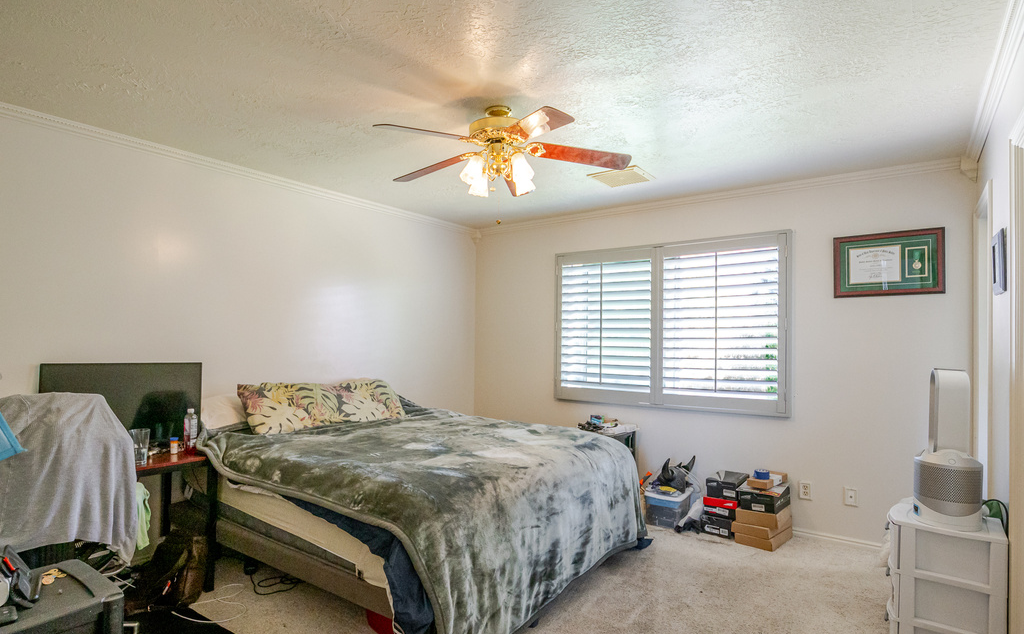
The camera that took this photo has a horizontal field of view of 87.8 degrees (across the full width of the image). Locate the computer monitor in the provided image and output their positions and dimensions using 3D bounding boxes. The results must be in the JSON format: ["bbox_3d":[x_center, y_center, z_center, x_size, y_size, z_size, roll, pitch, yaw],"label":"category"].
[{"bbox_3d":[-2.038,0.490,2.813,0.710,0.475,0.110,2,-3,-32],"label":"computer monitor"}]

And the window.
[{"bbox_3d":[1.179,0.066,4.293,1.930,1.320,0.070,-1,-3,35],"label":"window"}]

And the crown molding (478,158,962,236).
[{"bbox_3d":[1.191,-0.893,4.341,3.800,0.065,0.055,-1,-3,35],"label":"crown molding"}]

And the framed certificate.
[{"bbox_3d":[2.425,-0.342,3.442,0.588,0.408,0.030,-1,-3,35],"label":"framed certificate"}]

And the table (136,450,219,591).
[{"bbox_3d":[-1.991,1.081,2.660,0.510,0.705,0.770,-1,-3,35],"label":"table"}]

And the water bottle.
[{"bbox_3d":[-1.726,0.619,2.870,0.066,0.240,0.066,-1,-3,35],"label":"water bottle"}]

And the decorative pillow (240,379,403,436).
[{"bbox_3d":[-1.260,0.590,3.661,0.180,0.300,1.170,-31,-19,31],"label":"decorative pillow"}]

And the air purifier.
[{"bbox_3d":[1.817,0.545,2.225,0.222,0.635,0.222,-1,-3,27],"label":"air purifier"}]

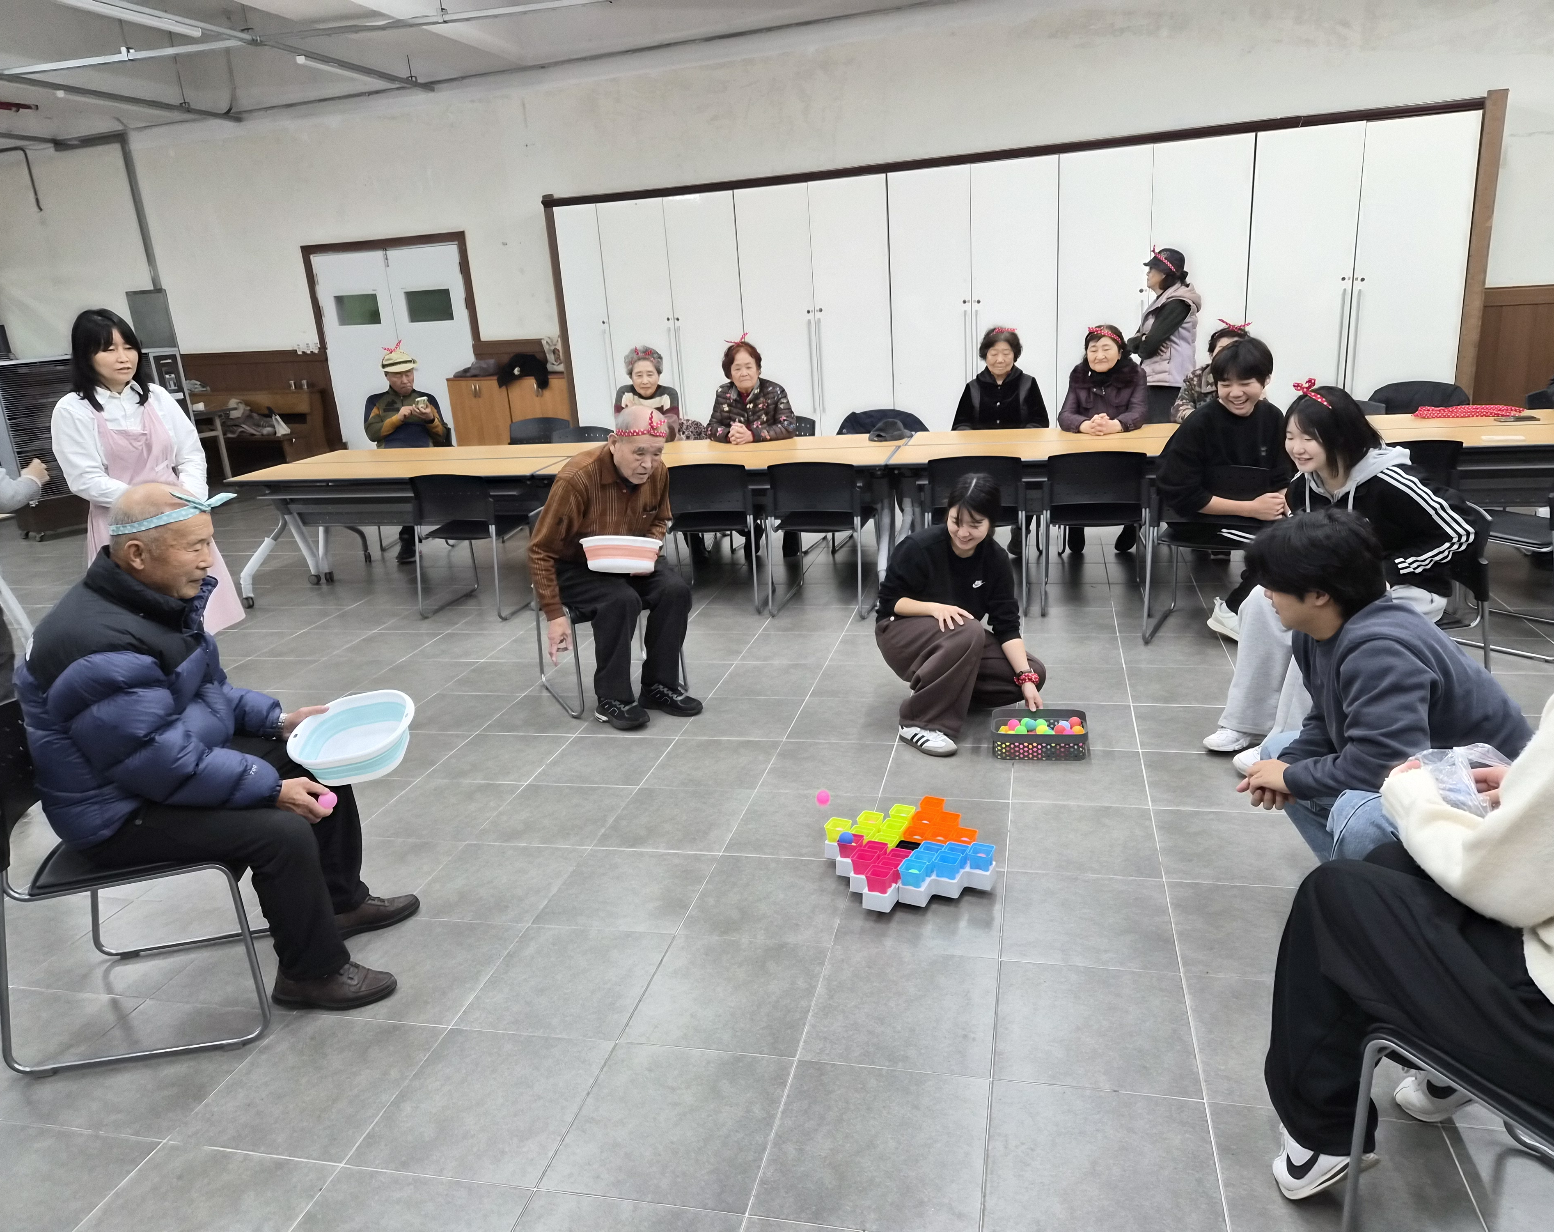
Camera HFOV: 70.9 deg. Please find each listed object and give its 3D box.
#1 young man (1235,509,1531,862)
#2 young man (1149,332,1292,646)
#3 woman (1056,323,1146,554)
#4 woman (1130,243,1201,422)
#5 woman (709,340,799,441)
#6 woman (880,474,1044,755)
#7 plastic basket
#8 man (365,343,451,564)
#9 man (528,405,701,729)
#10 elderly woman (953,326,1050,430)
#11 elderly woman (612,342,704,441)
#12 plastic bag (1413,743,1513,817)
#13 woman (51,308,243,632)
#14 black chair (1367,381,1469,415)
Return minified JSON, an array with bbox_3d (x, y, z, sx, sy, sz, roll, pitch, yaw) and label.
[{"bbox_3d":[1.327,0.281,2.345,0.720,0.990,0.540,2,18,20],"label":"young man"},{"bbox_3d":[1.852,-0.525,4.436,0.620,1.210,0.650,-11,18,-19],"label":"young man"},{"bbox_3d":[1.697,-0.891,5.698,0.500,1.210,0.830,1,18,16],"label":"woman"},{"bbox_3d":[2.260,-1.343,6.403,0.380,1.560,0.460,4,19,25],"label":"woman"},{"bbox_3d":[-0.121,-0.917,6.198,0.530,1.240,0.830,-3,17,6],"label":"woman"},{"bbox_3d":[0.577,-0.050,3.755,0.540,0.910,0.620,-12,18,-22],"label":"woman"},{"bbox_3d":[0.875,0.395,3.624,0.300,0.095,0.205,-1,17,12],"label":"plastic basket"},{"bbox_3d":[-2.449,-1.079,7.232,0.550,1.280,0.760,-7,17,-7],"label":"man"},{"bbox_3d":[-0.632,-0.233,4.189,0.600,1.170,0.740,-13,19,-25],"label":"man"},{"bbox_3d":[1.244,-0.957,6.004,0.520,1.210,0.650,0,17,13],"label":"elderly woman"},{"bbox_3d":[-0.678,-0.961,6.486,0.490,1.240,0.820,-2,17,8],"label":"elderly woman"},{"bbox_3d":[1.002,0.244,1.591,0.120,0.130,0.150,0,17,14],"label":"plastic bag"},{"bbox_3d":[-2.045,-0.208,3.717,0.420,1.628,0.520,12,24,43],"label":"woman"},{"bbox_3d":[3.282,-0.748,5.498,0.530,0.800,0.550,0,17,14],"label":"black chair"}]

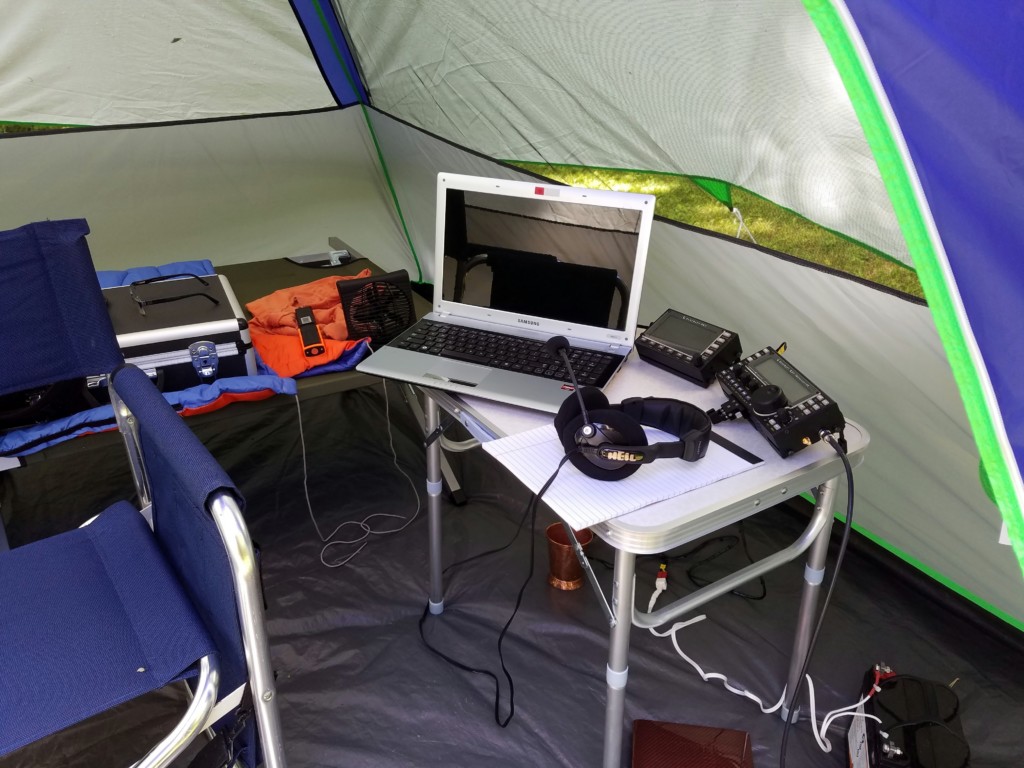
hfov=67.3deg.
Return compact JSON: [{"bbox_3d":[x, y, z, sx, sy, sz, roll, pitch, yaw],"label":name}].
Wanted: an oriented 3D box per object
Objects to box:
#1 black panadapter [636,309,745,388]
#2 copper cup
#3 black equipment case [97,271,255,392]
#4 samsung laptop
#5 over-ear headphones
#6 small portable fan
[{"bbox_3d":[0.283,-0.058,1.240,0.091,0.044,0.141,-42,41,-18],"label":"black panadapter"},{"bbox_3d":[0.110,0.341,1.509,0.091,0.119,0.091,1,24,0],"label":"copper cup"},{"bbox_3d":[-0.756,-0.073,1.501,0.450,0.135,0.335,-11,27,-23],"label":"black equipment case"},{"bbox_3d":[-0.011,-0.147,1.203,0.380,0.274,0.302,12,30,21],"label":"samsung laptop"},{"bbox_3d":[0.153,0.055,0.969,0.193,0.100,0.120,-4,26,-7],"label":"over-ear headphones"},{"bbox_3d":[-0.299,-0.162,1.676,0.160,0.148,0.060,-14,13,-28],"label":"small portable fan"}]

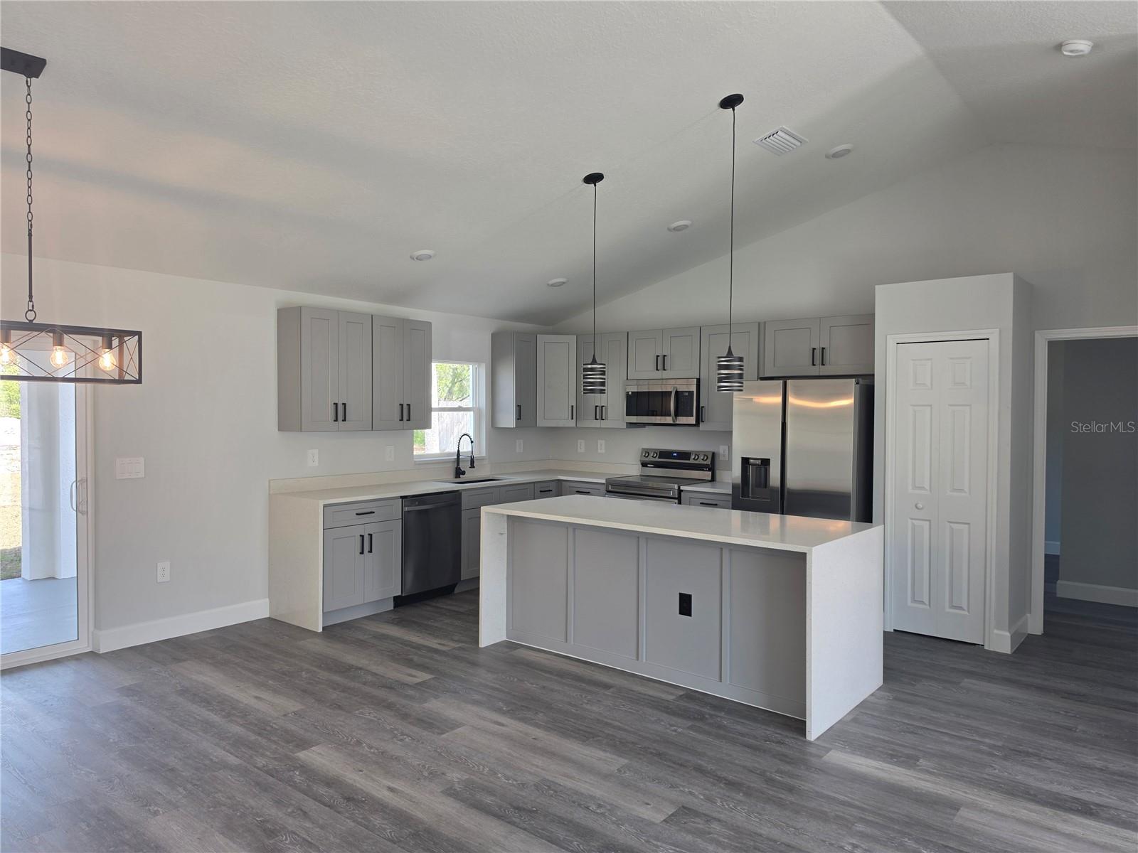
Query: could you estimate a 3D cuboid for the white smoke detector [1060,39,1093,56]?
[{"bbox_3d":[2.441,-1.818,3.637,0.135,0.035,0.135,20,13,38],"label":"white smoke detector"}]

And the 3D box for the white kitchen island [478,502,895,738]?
[{"bbox_3d":[0.597,1.000,4.620,2.233,0.914,0.985,1,2,39],"label":"white kitchen island"}]

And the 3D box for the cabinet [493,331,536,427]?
[{"bbox_3d":[-0.541,-0.446,7.423,0.325,0.912,0.310,1,2,39],"label":"cabinet"}]

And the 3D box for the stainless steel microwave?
[{"bbox_3d":[0.924,-0.214,6.917,0.758,0.418,0.405,1,1,40],"label":"stainless steel microwave"}]

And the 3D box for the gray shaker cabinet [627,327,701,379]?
[{"bbox_3d":[0.948,-0.658,6.973,0.767,0.455,0.325,1,2,39],"label":"gray shaker cabinet"}]

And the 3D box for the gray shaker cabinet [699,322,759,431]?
[{"bbox_3d":[1.459,-0.418,6.560,0.555,0.912,0.325,1,2,39],"label":"gray shaker cabinet"}]

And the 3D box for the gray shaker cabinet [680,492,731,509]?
[{"bbox_3d":[1.355,0.984,6.474,0.540,0.876,0.625,1,2,39],"label":"gray shaker cabinet"}]

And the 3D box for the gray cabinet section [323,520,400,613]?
[{"bbox_3d":[-1.692,0.999,5.674,0.520,0.585,0.677,1,1,39],"label":"gray cabinet section"}]

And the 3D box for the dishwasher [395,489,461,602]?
[{"bbox_3d":[-1.314,0.980,6.249,0.602,0.868,0.607,1,2,39],"label":"dishwasher"}]

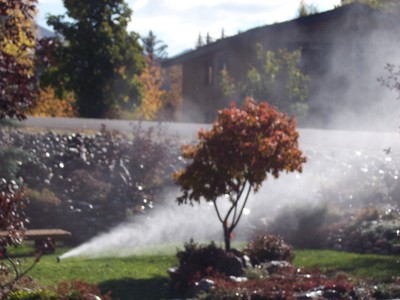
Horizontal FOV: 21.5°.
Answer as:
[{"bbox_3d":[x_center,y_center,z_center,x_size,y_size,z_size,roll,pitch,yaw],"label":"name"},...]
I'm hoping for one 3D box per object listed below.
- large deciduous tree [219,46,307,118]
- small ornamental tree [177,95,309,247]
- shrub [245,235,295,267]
[{"bbox_3d":[2.718,-2.718,45.000,3.850,3.600,3.600,0,4,0],"label":"large deciduous tree"},{"bbox_3d":[0.676,0.428,18.000,2.280,2.600,2.100,0,4,0],"label":"small ornamental tree"},{"bbox_3d":[1.157,1.673,17.500,0.830,0.520,0.750,0,4,0],"label":"shrub"}]

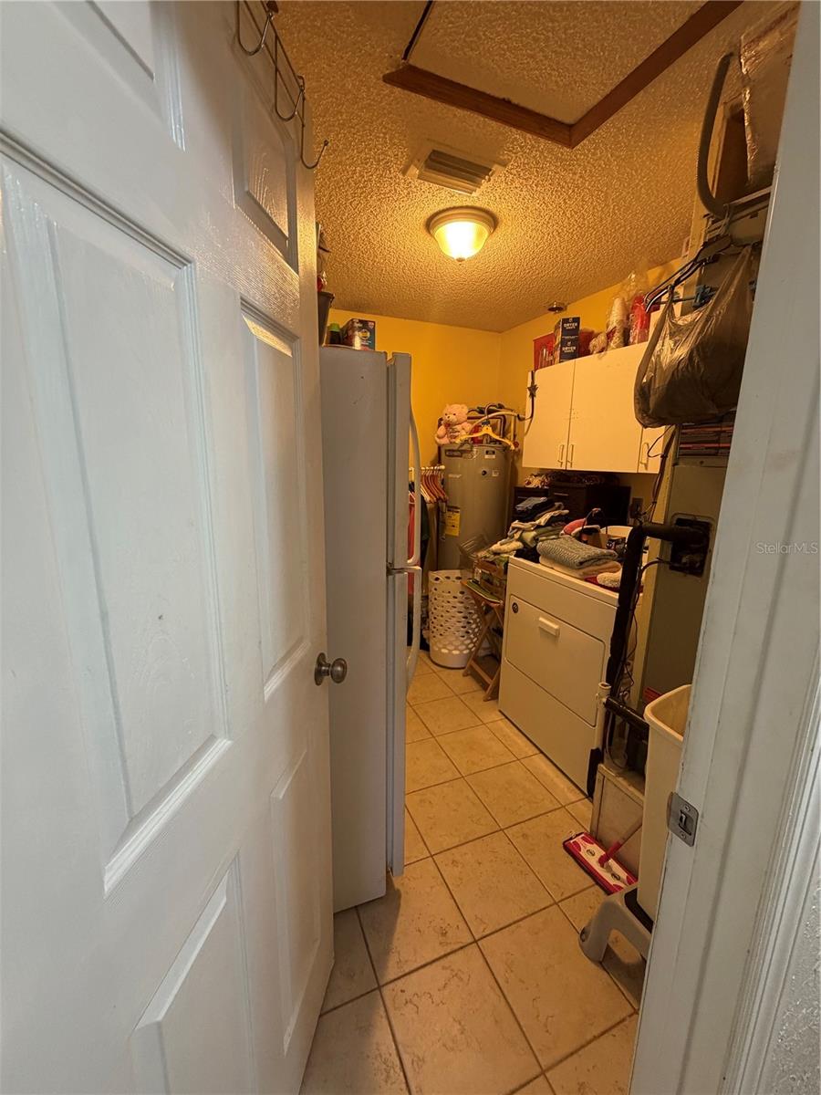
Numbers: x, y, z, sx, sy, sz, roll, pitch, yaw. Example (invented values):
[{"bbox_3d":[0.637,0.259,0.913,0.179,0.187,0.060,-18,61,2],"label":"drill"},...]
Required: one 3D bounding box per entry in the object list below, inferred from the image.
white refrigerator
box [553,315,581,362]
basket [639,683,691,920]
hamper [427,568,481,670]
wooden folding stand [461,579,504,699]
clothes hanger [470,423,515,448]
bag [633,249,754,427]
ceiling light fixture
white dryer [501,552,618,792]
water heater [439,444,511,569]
[{"bbox_3d":[-0.474,0.288,1.545,0.765,1.725,0.755,-4,13,-23],"label":"white refrigerator"},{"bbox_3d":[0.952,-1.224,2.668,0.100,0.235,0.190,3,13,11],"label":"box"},{"bbox_3d":[0.799,0.731,1.228,0.360,0.575,0.280,-4,13,-23],"label":"basket"},{"bbox_3d":[0.315,0.504,3.193,0.385,0.620,0.385,1,12,0],"label":"hamper"},{"bbox_3d":[0.593,0.578,2.829,0.400,0.640,0.480,-4,13,-23],"label":"wooden folding stand"},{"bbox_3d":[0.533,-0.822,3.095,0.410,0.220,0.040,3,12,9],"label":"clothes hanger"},{"bbox_3d":[0.774,-0.537,1.199,0.210,0.430,0.350,-4,13,-23],"label":"bag"},{"bbox_3d":[0.218,-1.305,1.898,0.310,0.150,0.310,1,12,0],"label":"ceiling light fixture"},{"bbox_3d":[1.001,0.538,2.313,0.710,0.950,0.735,-4,13,-23],"label":"white dryer"},{"bbox_3d":[0.499,-0.019,3.494,0.500,1.520,0.500,3,12,8],"label":"water heater"}]

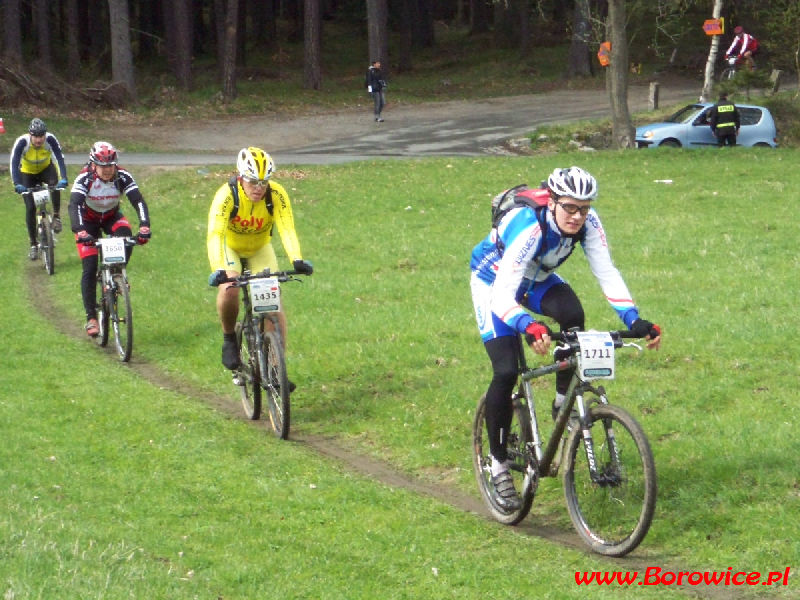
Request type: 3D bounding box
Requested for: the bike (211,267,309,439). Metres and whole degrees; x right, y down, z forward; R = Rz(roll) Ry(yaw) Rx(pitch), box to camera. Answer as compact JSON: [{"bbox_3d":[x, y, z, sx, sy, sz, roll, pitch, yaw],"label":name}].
[{"bbox_3d":[-0.902,0.330,17.531,0.630,1.030,1.730,-7,4,-13],"label":"bike"}]

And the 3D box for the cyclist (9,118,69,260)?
[{"bbox_3d":[-4.261,-1.303,31.875,0.620,1.650,0.900,-1,4,-12],"label":"cyclist"}]

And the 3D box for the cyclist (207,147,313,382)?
[{"bbox_3d":[-0.916,-0.231,17.622,0.650,1.520,0.900,-1,4,-13],"label":"cyclist"}]

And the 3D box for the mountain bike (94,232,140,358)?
[{"bbox_3d":[-2.295,-0.057,21.476,0.620,0.980,1.730,-5,4,-15],"label":"mountain bike"}]

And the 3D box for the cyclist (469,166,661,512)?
[{"bbox_3d":[0.749,0.180,12.311,0.600,1.560,0.920,-2,4,-23],"label":"cyclist"}]

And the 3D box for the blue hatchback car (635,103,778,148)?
[{"bbox_3d":[6.947,-3.773,61.541,3.320,1.440,1.510,1,3,-13],"label":"blue hatchback car"}]

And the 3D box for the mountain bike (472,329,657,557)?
[{"bbox_3d":[0.721,0.591,12.223,0.620,1.000,1.730,-3,4,-23],"label":"mountain bike"}]

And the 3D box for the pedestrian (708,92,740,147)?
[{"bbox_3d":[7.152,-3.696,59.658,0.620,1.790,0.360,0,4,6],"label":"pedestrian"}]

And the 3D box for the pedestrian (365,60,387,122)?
[{"bbox_3d":[-0.702,-5.967,77.500,0.450,1.750,0.500,1,4,22],"label":"pedestrian"}]

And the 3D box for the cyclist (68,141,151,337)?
[{"bbox_3d":[-2.317,-0.490,21.565,0.620,1.540,0.900,-1,4,-15],"label":"cyclist"}]

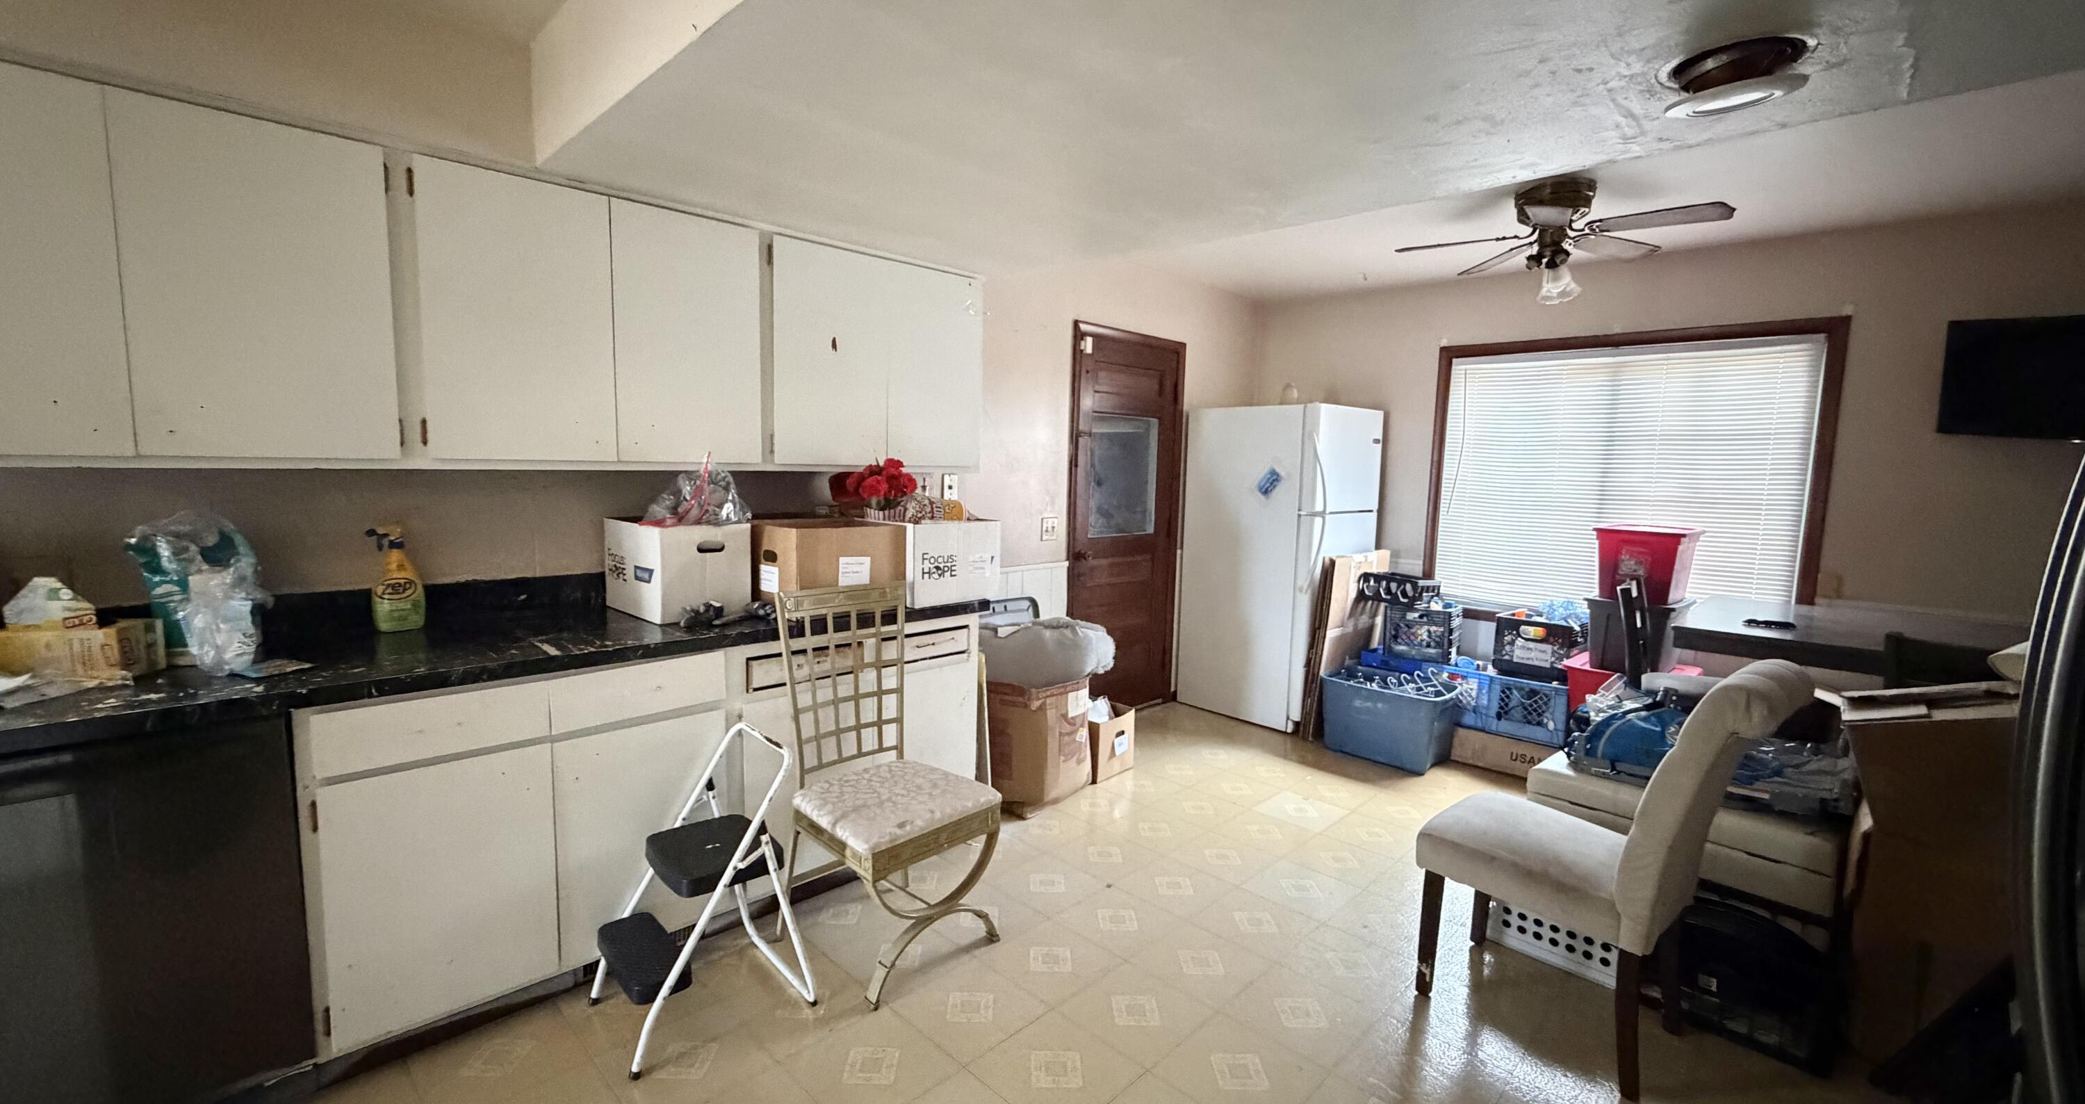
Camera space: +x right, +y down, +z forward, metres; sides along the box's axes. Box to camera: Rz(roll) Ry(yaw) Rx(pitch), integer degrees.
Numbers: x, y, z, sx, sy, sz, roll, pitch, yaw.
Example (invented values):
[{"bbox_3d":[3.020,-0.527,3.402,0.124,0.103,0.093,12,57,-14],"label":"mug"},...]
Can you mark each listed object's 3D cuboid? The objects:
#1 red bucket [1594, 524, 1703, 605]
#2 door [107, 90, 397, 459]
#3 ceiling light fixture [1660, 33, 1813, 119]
[{"bbox_3d":[2.675,0.050,3.747,0.335,0.298,0.450,7,9,44],"label":"red bucket"},{"bbox_3d":[-1.712,-0.572,1.865,0.020,0.722,0.437,7,9,44],"label":"door"},{"bbox_3d":[1.233,-0.844,1.509,0.215,0.078,0.215,7,8,44],"label":"ceiling light fixture"}]

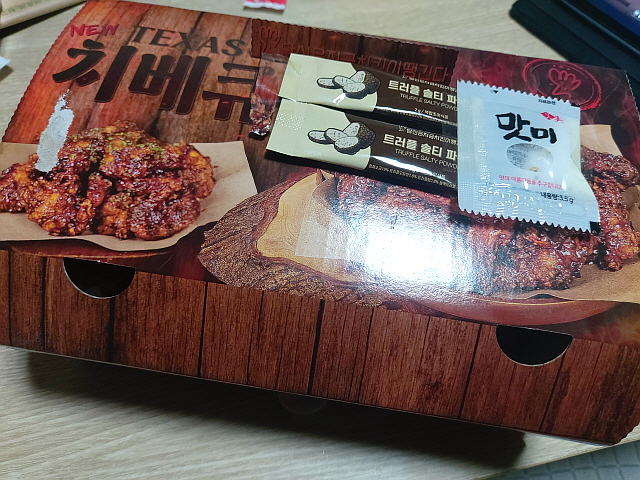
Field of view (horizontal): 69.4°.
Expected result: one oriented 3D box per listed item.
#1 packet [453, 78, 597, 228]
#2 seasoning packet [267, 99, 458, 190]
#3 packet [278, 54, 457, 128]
[{"bbox_3d":[0.079,-0.035,0.179,0.050,0.011,0.064,13,60,-1],"label":"packet"},{"bbox_3d":[0.032,-0.036,0.181,0.102,0.008,0.027,13,60,4],"label":"seasoning packet"},{"bbox_3d":[0.035,-0.061,0.195,0.102,0.008,0.027,11,60,4],"label":"packet"}]

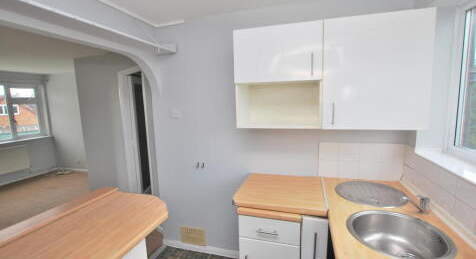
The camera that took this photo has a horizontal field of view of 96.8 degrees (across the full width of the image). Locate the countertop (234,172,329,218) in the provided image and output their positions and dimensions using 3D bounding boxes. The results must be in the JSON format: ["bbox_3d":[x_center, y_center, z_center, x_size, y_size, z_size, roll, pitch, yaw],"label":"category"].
[{"bbox_3d":[0.334,0.468,1.611,0.600,0.038,0.573,1,8,16],"label":"countertop"}]

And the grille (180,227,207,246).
[{"bbox_3d":[-0.473,1.135,2.234,0.281,0.181,0.018,1,8,16],"label":"grille"}]

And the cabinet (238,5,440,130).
[{"bbox_3d":[0.599,-0.373,1.549,1.197,0.701,0.320,1,8,16],"label":"cabinet"}]

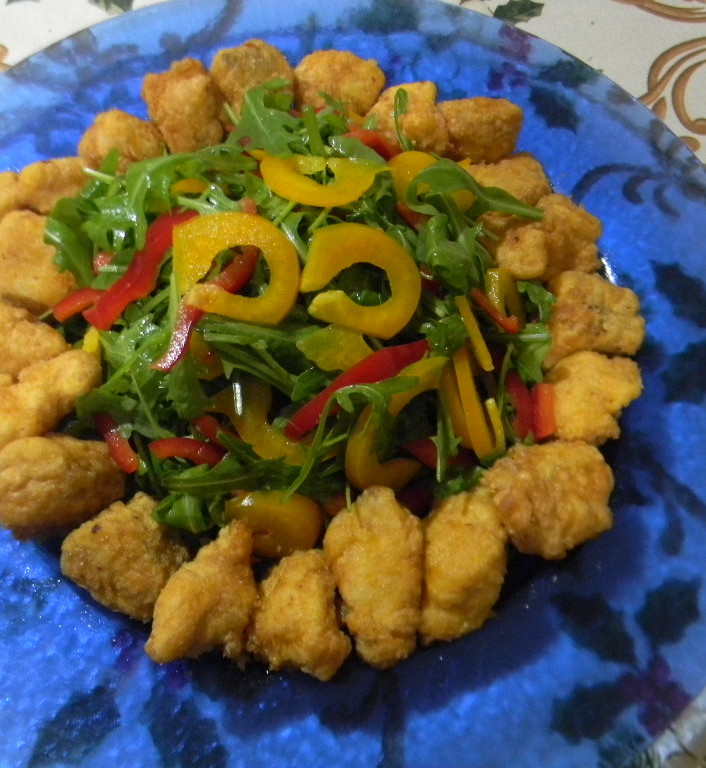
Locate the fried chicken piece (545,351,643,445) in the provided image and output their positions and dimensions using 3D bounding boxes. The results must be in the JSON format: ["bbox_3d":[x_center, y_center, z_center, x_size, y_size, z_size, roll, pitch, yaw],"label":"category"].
[{"bbox_3d":[0.089,0.005,0.308,0.035,0.027,0.034,0,63,-1],"label":"fried chicken piece"}]

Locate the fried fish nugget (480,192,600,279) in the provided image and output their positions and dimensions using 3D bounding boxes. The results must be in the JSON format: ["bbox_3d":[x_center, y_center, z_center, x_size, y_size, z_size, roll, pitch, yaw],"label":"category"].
[{"bbox_3d":[0.077,-0.058,0.330,0.043,0.028,0.031,-13,65,-7],"label":"fried fish nugget"}]

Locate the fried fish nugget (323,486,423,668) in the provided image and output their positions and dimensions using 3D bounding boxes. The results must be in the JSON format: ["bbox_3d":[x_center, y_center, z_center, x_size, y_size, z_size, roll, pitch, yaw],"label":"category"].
[{"bbox_3d":[0.007,0.062,0.270,0.032,0.029,0.057,-2,64,-1],"label":"fried fish nugget"}]

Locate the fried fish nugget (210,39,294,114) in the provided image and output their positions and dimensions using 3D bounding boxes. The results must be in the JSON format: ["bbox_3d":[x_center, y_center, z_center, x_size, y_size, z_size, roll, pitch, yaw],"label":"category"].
[{"bbox_3d":[-0.045,-0.138,0.378,0.036,0.028,0.035,-9,64,-5],"label":"fried fish nugget"}]

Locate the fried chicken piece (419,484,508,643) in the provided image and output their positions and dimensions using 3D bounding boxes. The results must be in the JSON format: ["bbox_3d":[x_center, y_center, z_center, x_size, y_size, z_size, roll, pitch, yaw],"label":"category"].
[{"bbox_3d":[0.035,0.059,0.272,0.028,0.028,0.053,13,64,6],"label":"fried chicken piece"}]

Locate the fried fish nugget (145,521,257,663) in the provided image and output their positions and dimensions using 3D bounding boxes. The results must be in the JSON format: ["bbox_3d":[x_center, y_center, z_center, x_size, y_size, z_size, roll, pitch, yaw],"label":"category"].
[{"bbox_3d":[-0.047,0.071,0.273,0.030,0.025,0.048,20,65,9],"label":"fried fish nugget"}]

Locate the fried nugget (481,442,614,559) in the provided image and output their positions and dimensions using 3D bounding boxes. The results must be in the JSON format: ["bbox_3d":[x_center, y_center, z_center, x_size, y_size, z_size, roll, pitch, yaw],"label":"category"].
[{"bbox_3d":[0.069,0.039,0.290,0.042,0.031,0.039,-14,64,-7],"label":"fried nugget"}]

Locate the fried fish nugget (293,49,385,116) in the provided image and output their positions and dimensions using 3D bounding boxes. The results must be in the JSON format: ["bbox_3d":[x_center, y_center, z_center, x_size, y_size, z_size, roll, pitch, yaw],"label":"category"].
[{"bbox_3d":[-0.006,-0.130,0.365,0.040,0.027,0.032,1,64,0],"label":"fried fish nugget"}]

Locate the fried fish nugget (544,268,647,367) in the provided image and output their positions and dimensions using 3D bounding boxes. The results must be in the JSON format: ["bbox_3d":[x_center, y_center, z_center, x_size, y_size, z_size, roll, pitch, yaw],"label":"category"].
[{"bbox_3d":[0.091,-0.025,0.314,0.036,0.027,0.033,-4,64,-2],"label":"fried fish nugget"}]

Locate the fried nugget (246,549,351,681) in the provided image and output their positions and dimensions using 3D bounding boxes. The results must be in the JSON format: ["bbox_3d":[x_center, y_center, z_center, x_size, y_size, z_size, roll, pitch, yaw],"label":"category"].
[{"bbox_3d":[-0.017,0.076,0.271,0.032,0.025,0.040,4,63,1],"label":"fried nugget"}]

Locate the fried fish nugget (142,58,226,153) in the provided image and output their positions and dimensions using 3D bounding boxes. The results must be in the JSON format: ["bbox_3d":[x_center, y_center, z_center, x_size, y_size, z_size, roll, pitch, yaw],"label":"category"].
[{"bbox_3d":[-0.076,-0.126,0.375,0.035,0.030,0.038,-11,65,-7],"label":"fried fish nugget"}]

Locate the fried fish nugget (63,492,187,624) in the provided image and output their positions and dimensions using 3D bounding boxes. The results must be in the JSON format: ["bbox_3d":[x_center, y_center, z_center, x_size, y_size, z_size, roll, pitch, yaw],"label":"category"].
[{"bbox_3d":[-0.076,0.058,0.279,0.039,0.029,0.036,37,69,16],"label":"fried fish nugget"}]

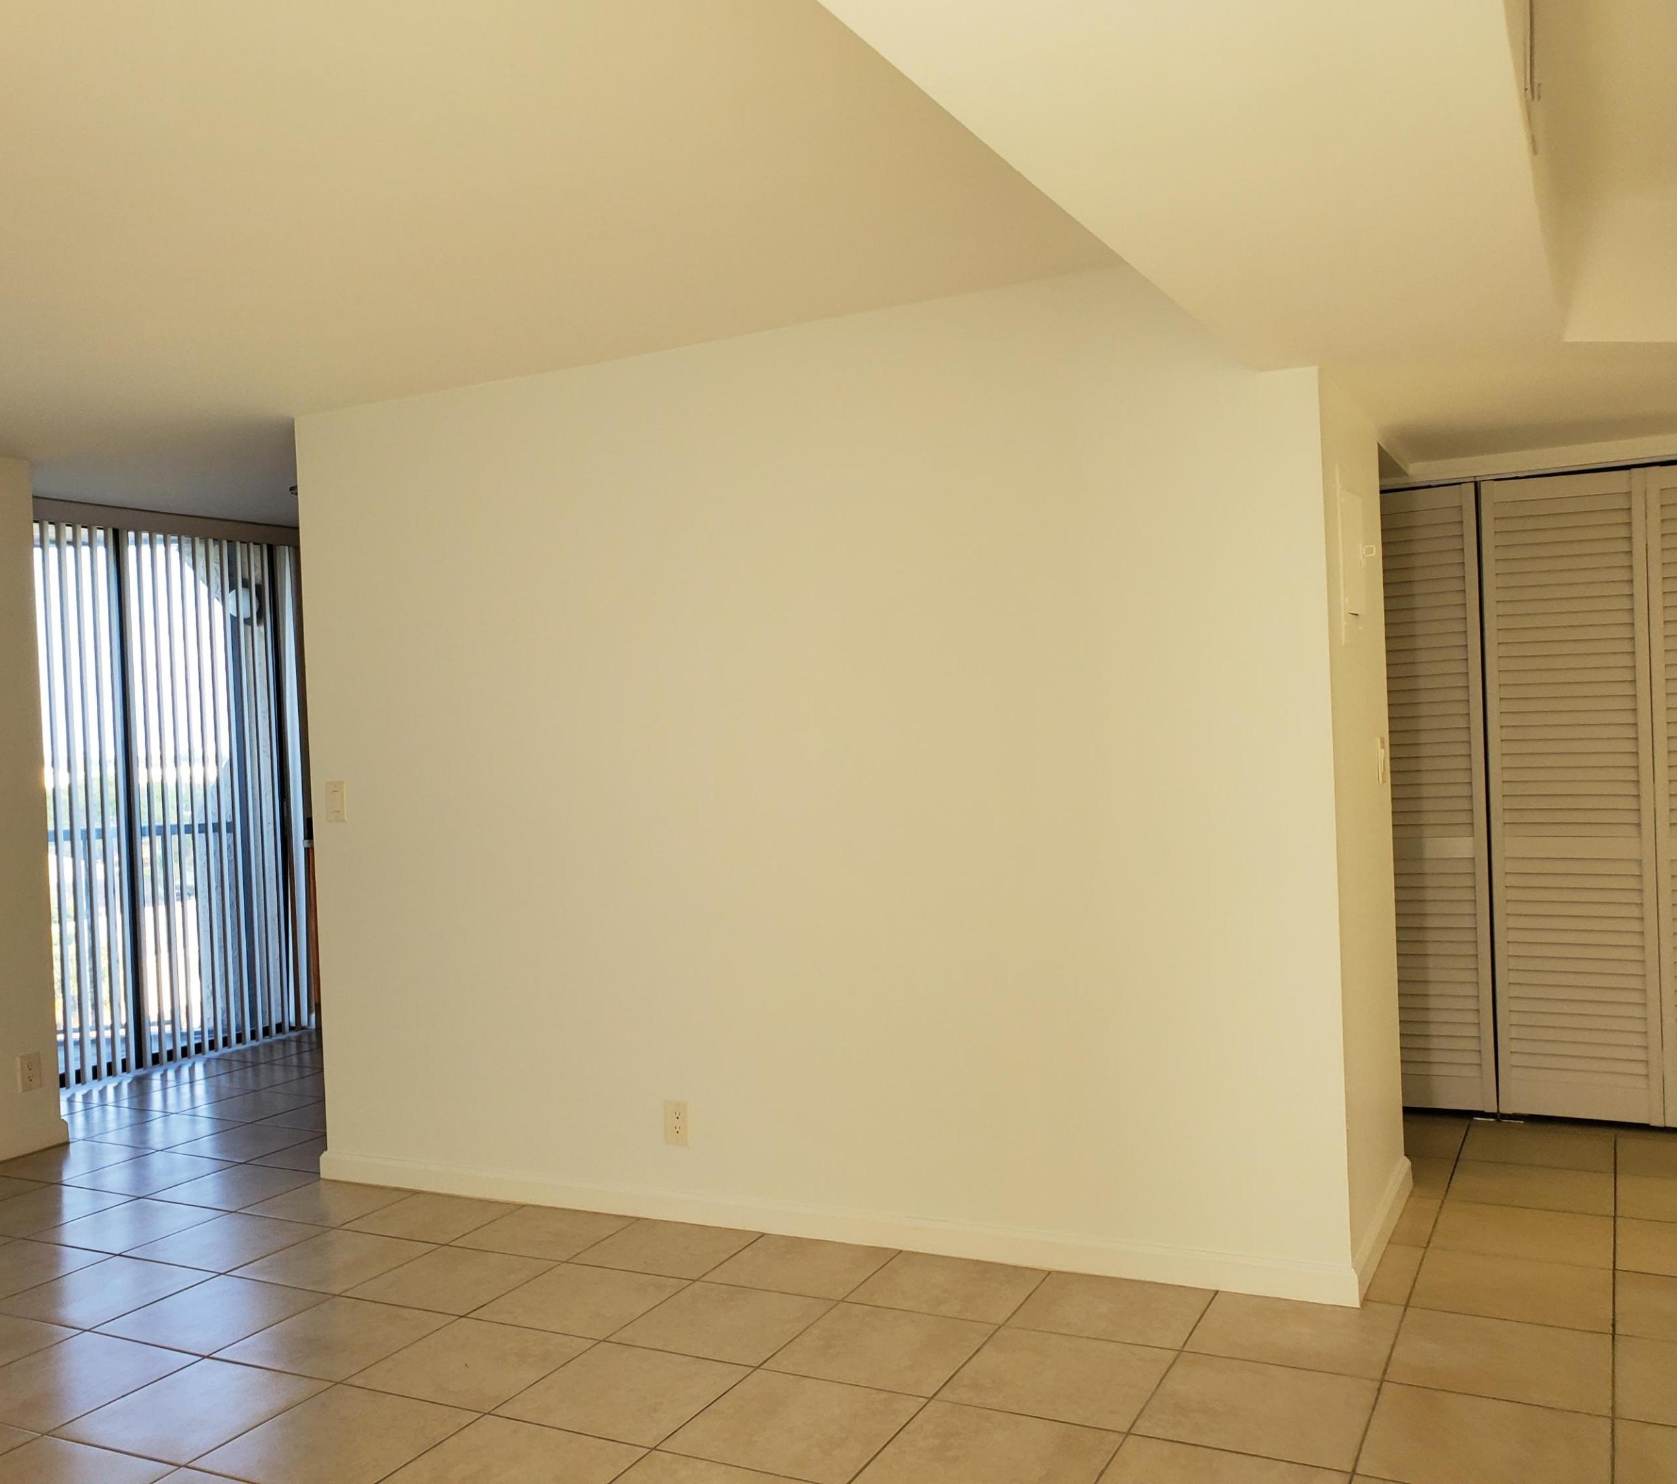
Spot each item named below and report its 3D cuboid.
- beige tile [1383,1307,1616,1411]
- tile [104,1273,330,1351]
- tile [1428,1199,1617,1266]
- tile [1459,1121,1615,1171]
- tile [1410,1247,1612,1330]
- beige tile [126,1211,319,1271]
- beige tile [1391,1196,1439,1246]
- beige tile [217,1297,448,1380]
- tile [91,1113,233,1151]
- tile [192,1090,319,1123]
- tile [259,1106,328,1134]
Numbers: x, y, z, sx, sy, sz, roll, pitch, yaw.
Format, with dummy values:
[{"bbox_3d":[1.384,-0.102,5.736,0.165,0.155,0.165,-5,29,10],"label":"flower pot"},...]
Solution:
[{"bbox_3d":[1.372,1.274,3.061,0.402,0.012,0.402,-2,0,27],"label":"beige tile"},{"bbox_3d":[-1.524,1.399,3.629,0.403,0.010,0.403,-2,0,27],"label":"tile"},{"bbox_3d":[1.732,1.254,3.771,0.402,0.012,0.402,-2,0,27],"label":"tile"},{"bbox_3d":[2.091,1.233,4.480,0.402,0.012,0.402,-2,0,27],"label":"tile"},{"bbox_3d":[1.545,1.255,3.401,0.400,0.010,0.392,-2,0,27],"label":"tile"},{"bbox_3d":[-1.734,1.421,4.220,0.407,0.011,0.395,-2,0,27],"label":"beige tile"},{"bbox_3d":[1.536,1.277,3.944,0.095,0.010,0.403,-2,0,27],"label":"beige tile"},{"bbox_3d":[-1.179,1.401,3.493,0.407,0.011,0.395,-2,0,27],"label":"beige tile"},{"bbox_3d":[-2.438,1.424,5.410,0.400,0.010,0.392,-2,0,27],"label":"tile"},{"bbox_3d":[-2.296,1.436,5.843,0.407,0.011,0.395,-2,0,27],"label":"tile"},{"bbox_3d":[-1.903,1.411,5.617,0.402,0.012,0.402,-2,0,27],"label":"tile"}]

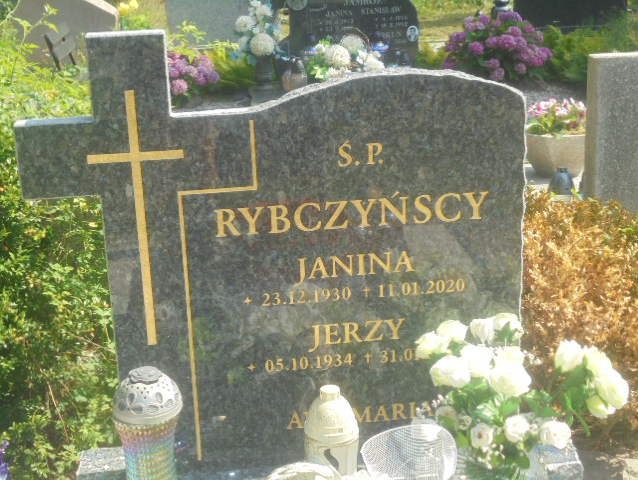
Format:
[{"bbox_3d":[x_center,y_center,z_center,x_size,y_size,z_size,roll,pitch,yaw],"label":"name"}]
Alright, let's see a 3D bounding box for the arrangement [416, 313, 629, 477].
[{"bbox_3d":[0.380,0.325,1.958,0.360,0.330,0.260,-4,17,-5],"label":"arrangement"}]

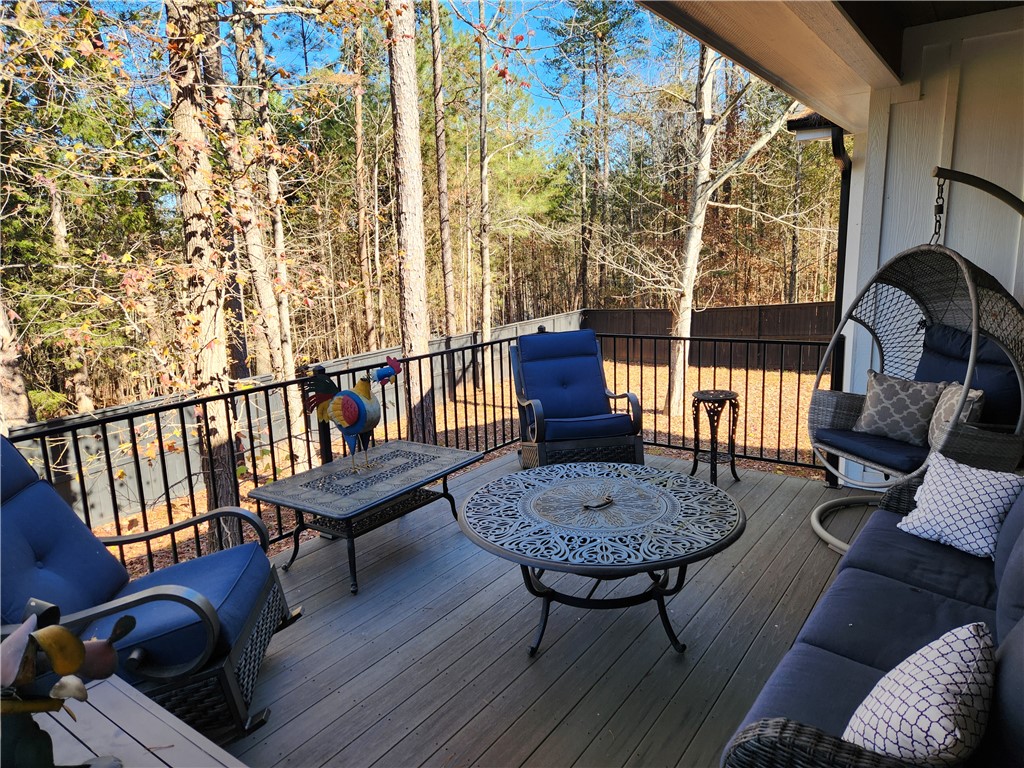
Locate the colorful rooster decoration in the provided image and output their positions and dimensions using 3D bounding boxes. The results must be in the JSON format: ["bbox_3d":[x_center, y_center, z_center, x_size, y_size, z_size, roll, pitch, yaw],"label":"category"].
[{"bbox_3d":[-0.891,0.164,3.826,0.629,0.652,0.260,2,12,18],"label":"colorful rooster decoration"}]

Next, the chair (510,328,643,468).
[{"bbox_3d":[0.481,0.129,5.081,0.760,0.970,0.800,-4,12,-12],"label":"chair"}]

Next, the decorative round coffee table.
[{"bbox_3d":[0.386,0.784,3.046,1.216,0.535,1.216,-2,11,0],"label":"decorative round coffee table"}]

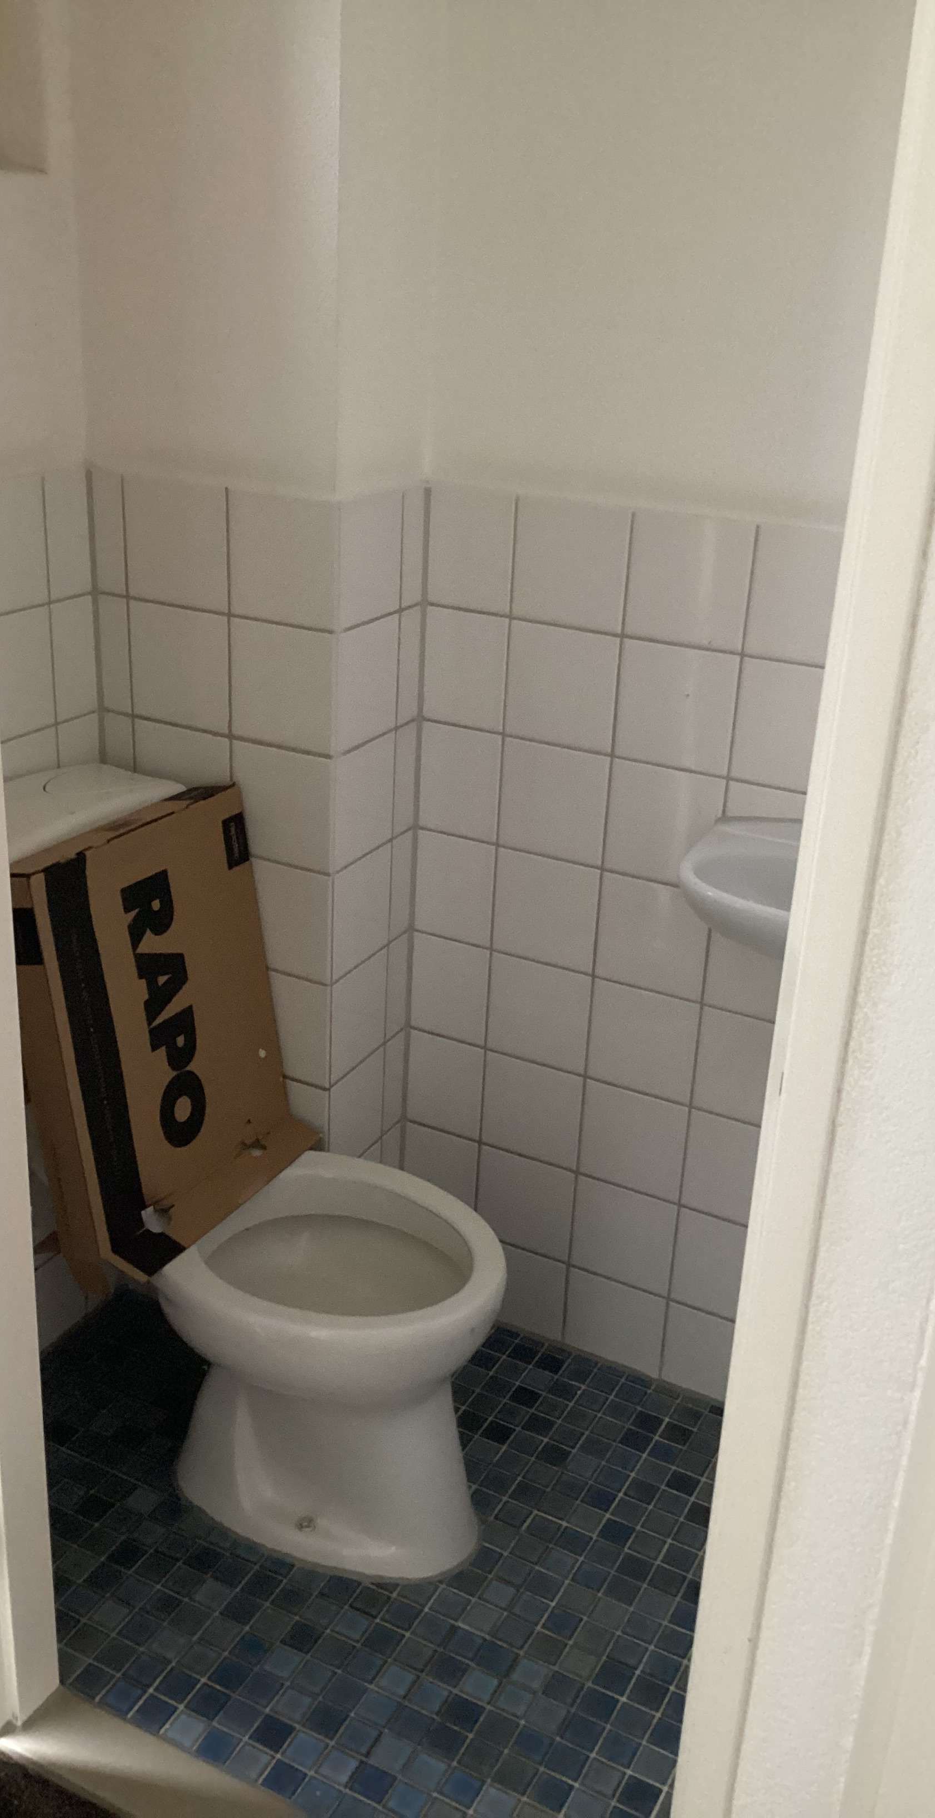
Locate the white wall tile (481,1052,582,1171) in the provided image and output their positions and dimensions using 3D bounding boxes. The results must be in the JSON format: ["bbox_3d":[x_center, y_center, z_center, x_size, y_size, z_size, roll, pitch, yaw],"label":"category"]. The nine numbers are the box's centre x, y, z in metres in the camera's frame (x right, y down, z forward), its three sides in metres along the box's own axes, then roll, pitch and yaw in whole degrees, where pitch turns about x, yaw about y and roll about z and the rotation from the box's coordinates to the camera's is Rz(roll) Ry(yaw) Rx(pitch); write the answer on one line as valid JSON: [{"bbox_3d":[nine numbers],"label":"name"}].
[{"bbox_3d":[0.092,0.282,2.275,0.148,0.149,0.009,14,26,24],"label":"white wall tile"}]

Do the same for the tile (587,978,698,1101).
[{"bbox_3d":[0.234,0.175,2.157,0.149,0.149,0.010,14,25,24],"label":"tile"}]

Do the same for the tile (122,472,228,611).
[{"bbox_3d":[-0.349,-0.443,1.974,0.148,0.148,0.010,14,25,24],"label":"tile"}]

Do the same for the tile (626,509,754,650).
[{"bbox_3d":[0.261,-0.384,1.910,0.148,0.148,0.010,14,25,24],"label":"tile"}]

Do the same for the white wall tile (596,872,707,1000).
[{"bbox_3d":[0.241,0.035,2.096,0.149,0.149,0.010,14,25,24],"label":"white wall tile"}]

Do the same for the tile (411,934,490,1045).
[{"bbox_3d":[-0.022,0.112,2.266,0.117,0.148,0.010,14,25,24],"label":"tile"}]

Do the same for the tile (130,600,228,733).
[{"bbox_3d":[-0.356,-0.303,2.039,0.149,0.149,0.010,14,25,24],"label":"tile"}]

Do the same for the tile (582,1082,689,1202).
[{"bbox_3d":[0.226,0.315,2.213,0.148,0.149,0.009,14,26,24],"label":"tile"}]

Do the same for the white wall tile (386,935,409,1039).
[{"bbox_3d":[-0.100,0.108,2.275,0.010,0.149,0.057,14,25,24],"label":"white wall tile"}]

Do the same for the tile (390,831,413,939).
[{"bbox_3d":[-0.093,-0.031,2.203,0.010,0.148,0.054,14,25,24],"label":"tile"}]

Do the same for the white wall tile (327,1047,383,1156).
[{"bbox_3d":[-0.156,0.283,2.242,0.010,0.149,0.147,14,25,24],"label":"white wall tile"}]

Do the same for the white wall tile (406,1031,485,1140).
[{"bbox_3d":[-0.030,0.252,2.330,0.119,0.149,0.009,14,26,24],"label":"white wall tile"}]

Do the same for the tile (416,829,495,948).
[{"bbox_3d":[-0.015,-0.029,2.217,0.118,0.149,0.010,14,25,24],"label":"tile"}]

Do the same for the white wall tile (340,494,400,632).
[{"bbox_3d":[-0.119,-0.417,1.947,0.010,0.149,0.147,14,25,24],"label":"white wall tile"}]

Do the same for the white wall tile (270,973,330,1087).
[{"bbox_3d":[-0.244,0.150,2.153,0.148,0.149,0.010,14,25,24],"label":"white wall tile"}]

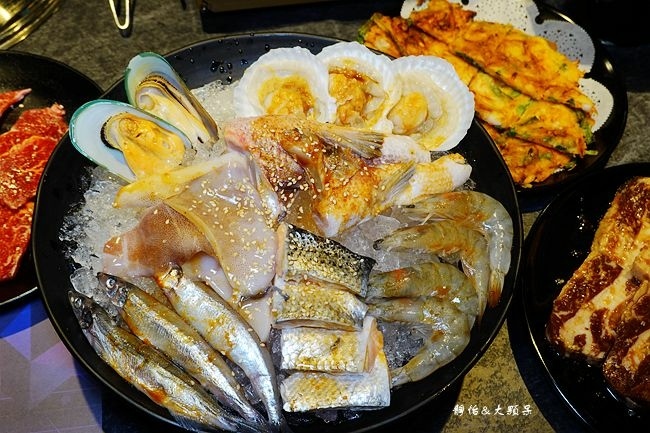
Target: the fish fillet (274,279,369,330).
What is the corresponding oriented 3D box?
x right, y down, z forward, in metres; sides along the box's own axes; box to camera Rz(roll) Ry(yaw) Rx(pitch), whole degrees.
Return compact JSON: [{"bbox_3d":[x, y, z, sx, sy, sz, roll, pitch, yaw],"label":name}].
[{"bbox_3d":[-0.003,0.061,0.541,0.067,0.022,0.040,3,65,-1],"label":"fish fillet"}]

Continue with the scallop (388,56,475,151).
[{"bbox_3d":[0.087,-0.092,0.640,0.080,0.025,0.080,-42,72,-4],"label":"scallop"}]

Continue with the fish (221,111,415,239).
[{"bbox_3d":[-0.003,-0.030,0.589,0.146,0.040,0.100,-3,62,-4],"label":"fish"}]

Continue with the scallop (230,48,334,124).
[{"bbox_3d":[-0.034,-0.104,0.644,0.084,0.026,0.083,2,72,-1],"label":"scallop"}]

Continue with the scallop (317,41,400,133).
[{"bbox_3d":[0.025,-0.107,0.649,0.080,0.026,0.083,11,75,3],"label":"scallop"}]

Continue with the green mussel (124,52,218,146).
[{"bbox_3d":[-0.125,-0.094,0.631,0.045,0.032,0.102,-42,85,-19],"label":"green mussel"}]

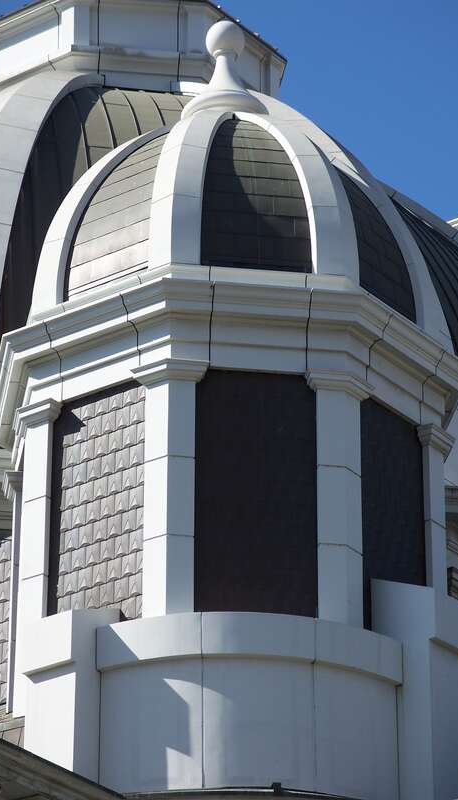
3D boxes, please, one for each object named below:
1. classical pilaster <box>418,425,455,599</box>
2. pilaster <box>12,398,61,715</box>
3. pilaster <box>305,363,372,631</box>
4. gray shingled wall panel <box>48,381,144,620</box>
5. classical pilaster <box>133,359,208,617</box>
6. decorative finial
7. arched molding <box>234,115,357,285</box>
[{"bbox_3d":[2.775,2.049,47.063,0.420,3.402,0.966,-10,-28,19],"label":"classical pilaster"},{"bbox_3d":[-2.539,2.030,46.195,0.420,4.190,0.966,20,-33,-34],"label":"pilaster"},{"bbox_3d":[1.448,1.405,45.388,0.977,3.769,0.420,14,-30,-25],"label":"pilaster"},{"bbox_3d":[-1.610,1.564,45.740,1.575,3.675,0.231,-18,-32,32],"label":"gray shingled wall panel"},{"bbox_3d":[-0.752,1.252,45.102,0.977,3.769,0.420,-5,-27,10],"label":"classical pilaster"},{"bbox_3d":[-0.014,-4.679,51.247,1.208,1.628,1.208,4,-27,-7],"label":"decorative finial"},{"bbox_3d":[0.849,-2.848,48.690,0.756,3.937,2.573,15,-30,-27],"label":"arched molding"}]

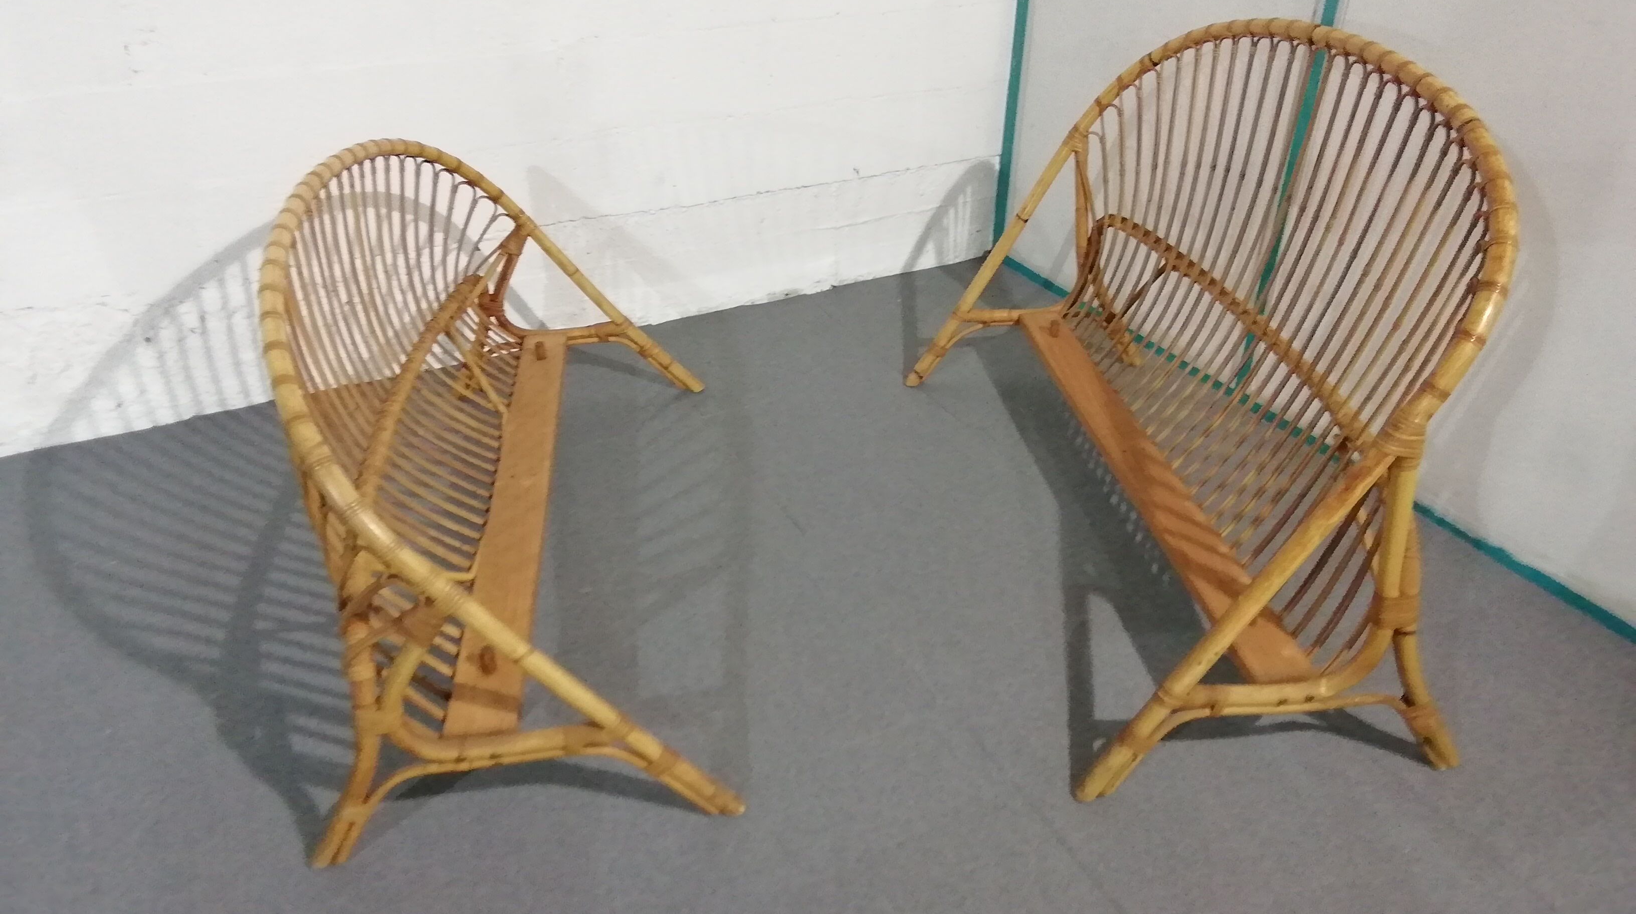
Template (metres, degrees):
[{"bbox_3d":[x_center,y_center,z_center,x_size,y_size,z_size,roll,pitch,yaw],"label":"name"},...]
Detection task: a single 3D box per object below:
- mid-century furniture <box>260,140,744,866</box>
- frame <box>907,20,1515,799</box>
[{"bbox_3d":[-0.497,-0.124,1.967,0.625,0.758,1.347,-4,33,-7],"label":"mid-century furniture"},{"bbox_3d":[0.606,-0.253,2.020,0.612,0.944,1.339,-4,33,-7],"label":"frame"}]

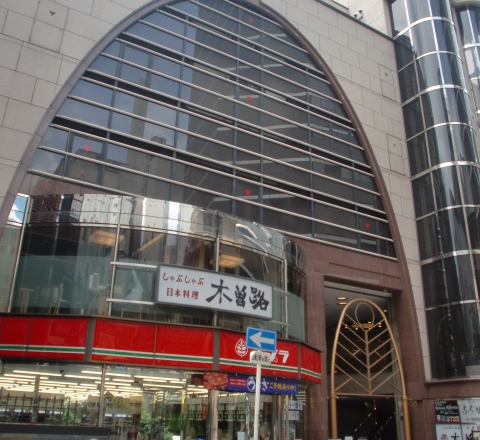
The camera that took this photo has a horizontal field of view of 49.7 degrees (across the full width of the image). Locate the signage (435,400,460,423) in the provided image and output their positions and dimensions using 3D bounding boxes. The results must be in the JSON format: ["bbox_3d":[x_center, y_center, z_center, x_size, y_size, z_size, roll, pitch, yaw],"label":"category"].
[{"bbox_3d":[5.979,5.546,14.916,0.050,0.680,0.920,16,-26,-32],"label":"signage"}]

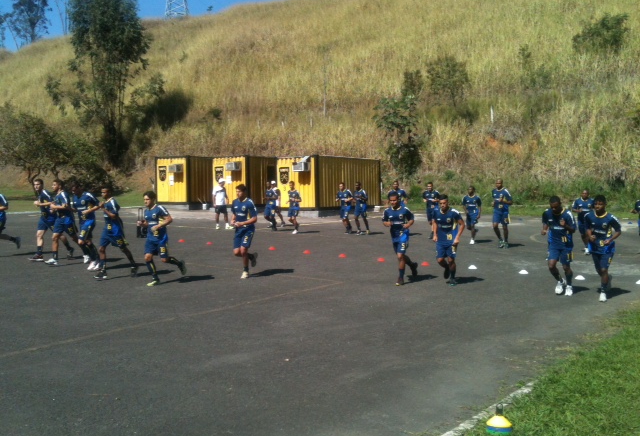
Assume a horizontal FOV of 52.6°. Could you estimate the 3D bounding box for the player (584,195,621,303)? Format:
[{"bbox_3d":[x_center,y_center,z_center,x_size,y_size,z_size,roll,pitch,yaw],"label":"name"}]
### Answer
[{"bbox_3d":[4.695,0.507,10.756,0.620,1.767,0.680,3,5,38],"label":"player"}]

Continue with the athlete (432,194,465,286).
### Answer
[{"bbox_3d":[2.405,0.419,12.113,0.600,1.692,0.500,3,4,23],"label":"athlete"}]

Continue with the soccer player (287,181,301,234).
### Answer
[{"bbox_3d":[-0.853,-0.328,21.225,0.500,1.732,0.500,3,4,20],"label":"soccer player"}]

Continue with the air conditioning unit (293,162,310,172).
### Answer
[{"bbox_3d":[-0.874,-2.421,30.900,0.650,0.430,0.550,3,5,34],"label":"air conditioning unit"}]

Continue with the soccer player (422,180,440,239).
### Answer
[{"bbox_3d":[3.515,-0.230,20.494,0.580,1.786,0.600,2,4,22],"label":"soccer player"}]

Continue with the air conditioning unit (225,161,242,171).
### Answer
[{"bbox_3d":[-4.253,-2.547,32.000,0.560,0.410,0.500,3,4,27],"label":"air conditioning unit"}]

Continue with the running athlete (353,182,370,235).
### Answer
[{"bbox_3d":[1.402,-0.313,21.863,0.550,1.771,0.580,3,5,32],"label":"running athlete"}]

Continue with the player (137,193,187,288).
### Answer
[{"bbox_3d":[-2.829,0.373,11.550,0.620,1.684,0.850,3,4,27],"label":"player"}]

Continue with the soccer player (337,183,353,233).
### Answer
[{"bbox_3d":[0.829,-0.328,22.364,0.550,1.760,0.580,2,4,25],"label":"soccer player"}]

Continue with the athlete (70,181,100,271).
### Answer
[{"bbox_3d":[-4.690,0.141,12.997,0.600,1.777,0.600,3,4,25],"label":"athlete"}]

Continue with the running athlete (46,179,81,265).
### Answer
[{"bbox_3d":[-5.524,0.081,13.937,0.550,1.812,0.720,4,6,44],"label":"running athlete"}]

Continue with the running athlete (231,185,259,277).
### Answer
[{"bbox_3d":[-1.439,0.256,12.254,0.530,1.768,0.550,3,4,22],"label":"running athlete"}]

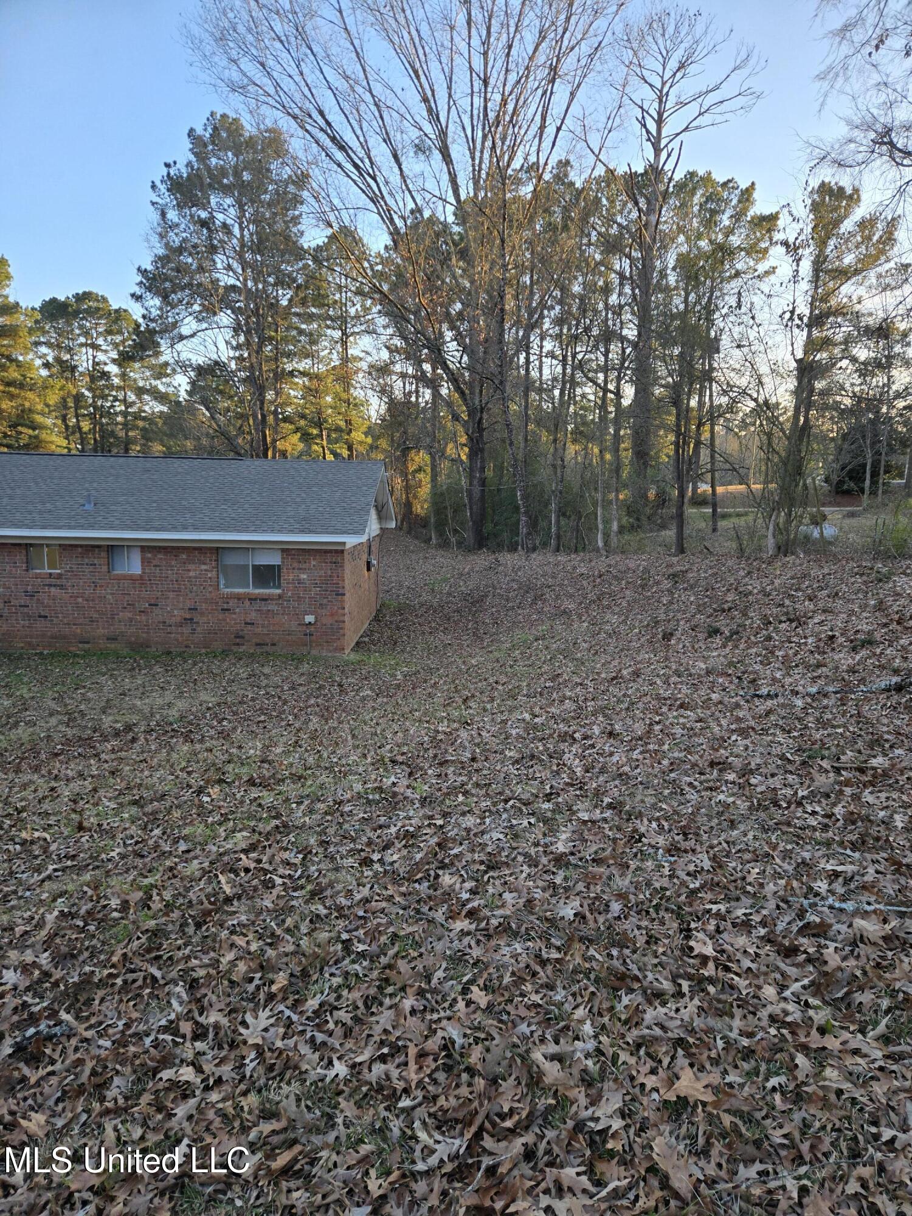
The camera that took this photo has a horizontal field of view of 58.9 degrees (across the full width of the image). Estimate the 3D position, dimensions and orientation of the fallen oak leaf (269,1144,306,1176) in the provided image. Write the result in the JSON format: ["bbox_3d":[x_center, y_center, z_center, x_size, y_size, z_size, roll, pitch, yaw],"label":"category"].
[{"bbox_3d":[-0.416,1.366,2.000,0.048,0.020,0.105,9,14,37],"label":"fallen oak leaf"}]

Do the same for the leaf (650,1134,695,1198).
[{"bbox_3d":[0.531,1.368,1.980,0.100,0.022,0.170,-1,13,-6],"label":"leaf"}]

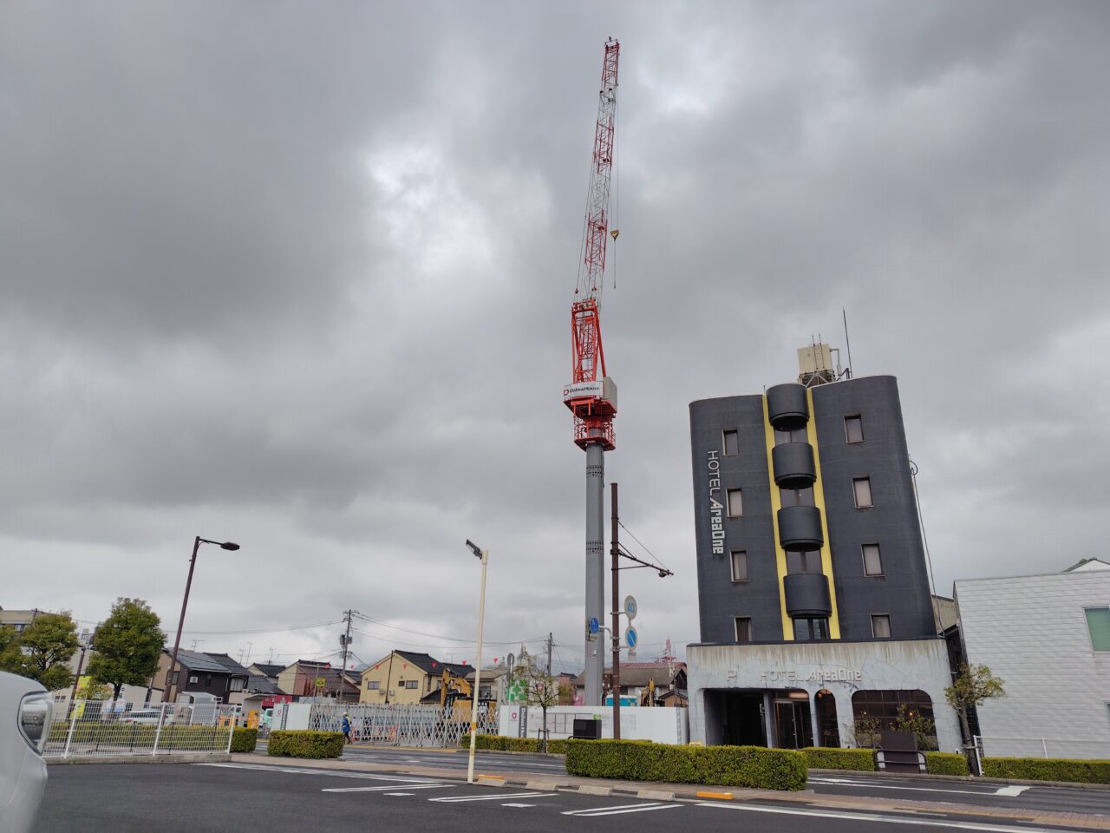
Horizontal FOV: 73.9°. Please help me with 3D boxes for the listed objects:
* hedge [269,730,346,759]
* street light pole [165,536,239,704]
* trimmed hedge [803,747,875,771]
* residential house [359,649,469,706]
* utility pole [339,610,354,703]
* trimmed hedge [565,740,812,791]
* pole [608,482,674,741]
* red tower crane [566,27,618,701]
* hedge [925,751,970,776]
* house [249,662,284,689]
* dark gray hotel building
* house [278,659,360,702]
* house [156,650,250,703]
[{"bbox_3d":[-7.214,9.556,21.543,2.025,0.660,1.000,-10,-24,26],"label":"hedge"},{"bbox_3d":[-13.160,8.333,27.556,0.400,7.418,2.000,-10,-24,26],"label":"street light pole"},{"bbox_3d":[9.433,11.382,24.537,2.122,0.550,1.000,-8,-23,22],"label":"trimmed hedge"},{"bbox_3d":[-14.478,29.759,79.592,9.680,8.130,8.200,-10,-24,26],"label":"residential house"},{"bbox_3d":[-19.915,23.850,69.439,1.600,10.878,1.000,-10,-24,26],"label":"utility pole"},{"bbox_3d":[2.840,7.793,16.600,5.269,0.710,1.150,-10,-24,27],"label":"trimmed hedge"},{"bbox_3d":[2.443,5.801,20.462,0.700,7.240,4.000,-11,-25,28],"label":"pole"},{"bbox_3d":[3.598,-8.974,57.683,3.200,62.700,7.500,-8,-23,22],"label":"red tower crane"},{"bbox_3d":[12.211,10.856,23.054,1.135,0.550,1.000,-8,-23,22],"label":"hedge"},{"bbox_3d":[-35.631,34.503,91.200,5.200,7.255,5.600,-10,-24,26],"label":"house"},{"bbox_3d":[13.901,6.989,40.714,11.102,20.850,13.000,-8,-23,21],"label":"dark gray hotel building"},{"bbox_3d":[-26.311,32.051,85.925,7.600,6.600,9.000,-8,-23,21],"label":"house"},{"bbox_3d":[-32.868,25.080,67.482,7.252,6.565,7.400,-10,-24,26],"label":"house"}]

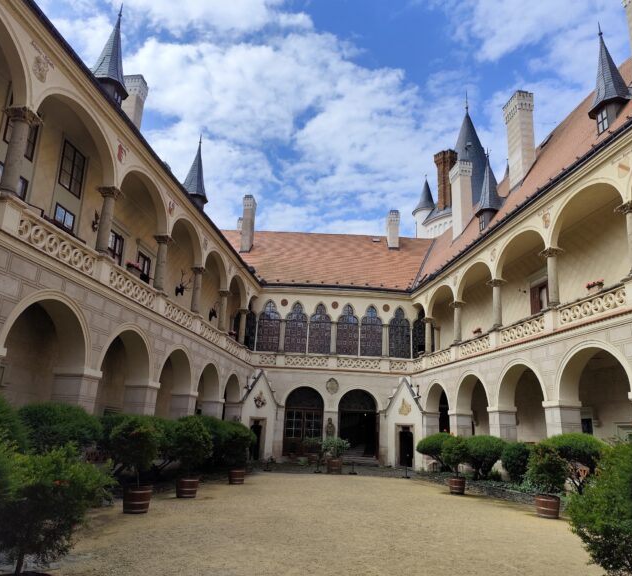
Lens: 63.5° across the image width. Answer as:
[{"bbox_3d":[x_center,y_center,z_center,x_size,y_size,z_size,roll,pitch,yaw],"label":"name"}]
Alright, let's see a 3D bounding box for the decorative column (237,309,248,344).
[{"bbox_3d":[-3.905,2.147,27.392,0.470,1.780,0.470,1,-15,7],"label":"decorative column"}]

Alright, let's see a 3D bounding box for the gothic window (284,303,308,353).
[{"bbox_3d":[-1.114,2.241,29.198,1.360,2.901,0.300,3,-15,-1],"label":"gothic window"}]

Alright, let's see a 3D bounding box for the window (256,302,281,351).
[{"bbox_3d":[-2.731,2.244,30.091,1.290,3.107,0.204,3,-16,-2],"label":"window"}]

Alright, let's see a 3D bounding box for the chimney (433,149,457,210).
[{"bbox_3d":[11.123,-9.355,44.000,1.450,5.339,1.600,5,-16,-8],"label":"chimney"}]

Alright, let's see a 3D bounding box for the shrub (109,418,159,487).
[{"bbox_3d":[-3.721,3.334,10.406,0.937,1.316,0.937,7,-16,-16],"label":"shrub"}]

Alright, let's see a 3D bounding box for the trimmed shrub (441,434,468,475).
[{"bbox_3d":[4.493,5.434,16.555,0.853,1.260,0.853,-2,-16,15],"label":"trimmed shrub"}]

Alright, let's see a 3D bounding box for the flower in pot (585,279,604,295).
[{"bbox_3d":[7.781,-0.025,14.284,0.280,0.360,0.650,5,-16,-7],"label":"flower in pot"}]

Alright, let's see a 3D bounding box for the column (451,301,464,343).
[{"bbox_3d":[6.870,1.701,24.678,0.442,2.022,0.442,5,-16,-7],"label":"column"}]

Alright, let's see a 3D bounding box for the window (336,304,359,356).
[{"bbox_3d":[1.935,2.562,30.839,1.337,3.159,0.220,3,-16,-3],"label":"window"}]

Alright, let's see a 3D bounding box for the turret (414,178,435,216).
[{"bbox_3d":[9.735,-8.293,46.000,1.950,3.200,1.950,3,-15,0],"label":"turret"}]

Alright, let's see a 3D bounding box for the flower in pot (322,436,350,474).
[{"bbox_3d":[0.798,6.499,19.847,1.050,1.400,1.050,3,-15,-1],"label":"flower in pot"}]

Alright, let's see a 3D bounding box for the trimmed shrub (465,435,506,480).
[{"bbox_3d":[5.878,5.912,17.800,1.500,1.550,1.500,5,-15,-7],"label":"trimmed shrub"}]

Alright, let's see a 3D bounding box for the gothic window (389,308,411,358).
[{"bbox_3d":[5.086,2.757,30.986,1.321,3.112,0.220,3,-16,-3],"label":"gothic window"}]

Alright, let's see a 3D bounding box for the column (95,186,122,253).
[{"bbox_3d":[-5.572,-1.792,13.601,0.500,1.780,0.500,1,-15,7],"label":"column"}]

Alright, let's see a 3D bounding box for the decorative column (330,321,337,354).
[{"bbox_3d":[1.073,2.958,29.949,0.381,1.965,0.381,3,-16,-2],"label":"decorative column"}]

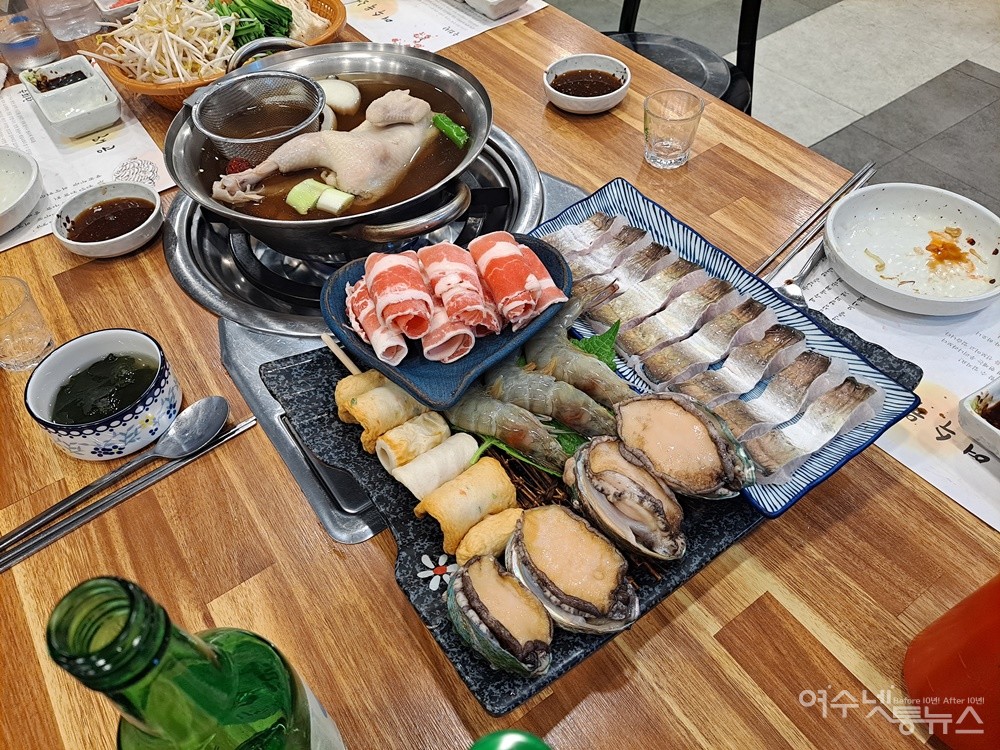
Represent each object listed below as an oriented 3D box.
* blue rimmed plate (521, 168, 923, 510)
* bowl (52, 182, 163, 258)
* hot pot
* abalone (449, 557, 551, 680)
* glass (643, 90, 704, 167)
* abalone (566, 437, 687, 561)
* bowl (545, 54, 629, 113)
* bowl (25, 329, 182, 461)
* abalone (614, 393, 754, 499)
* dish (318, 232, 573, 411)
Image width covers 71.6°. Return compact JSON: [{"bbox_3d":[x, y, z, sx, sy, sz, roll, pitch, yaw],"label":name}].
[{"bbox_3d":[0.139,-0.034,0.539,0.158,0.032,0.305,-28,55,-20],"label":"blue rimmed plate"},{"bbox_3d":[-0.368,-0.144,0.663,0.097,0.030,0.097,-1,50,1],"label":"bowl"},{"bbox_3d":[-0.147,-0.200,0.647,0.290,0.083,0.320,-25,54,-18],"label":"hot pot"},{"bbox_3d":[0.000,0.137,0.396,0.047,0.030,0.072,-16,49,-35],"label":"abalone"},{"bbox_3d":[0.175,-0.252,0.719,0.060,0.061,0.060,-1,50,1],"label":"glass"},{"bbox_3d":[0.081,0.079,0.441,0.053,0.030,0.085,-22,52,-35],"label":"abalone"},{"bbox_3d":[0.101,-0.329,0.805,0.101,0.031,0.101,-1,50,1],"label":"bowl"},{"bbox_3d":[-0.289,0.016,0.517,0.094,0.048,0.094,-1,50,1],"label":"bowl"},{"bbox_3d":[0.123,0.046,0.459,0.088,0.028,0.059,29,62,23],"label":"abalone"},{"bbox_3d":[-0.038,-0.029,0.513,0.188,0.042,0.178,-5,50,-3],"label":"dish"}]

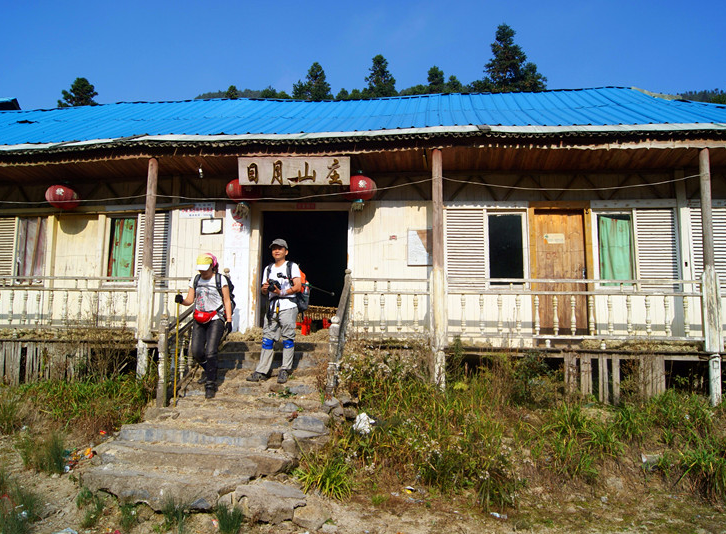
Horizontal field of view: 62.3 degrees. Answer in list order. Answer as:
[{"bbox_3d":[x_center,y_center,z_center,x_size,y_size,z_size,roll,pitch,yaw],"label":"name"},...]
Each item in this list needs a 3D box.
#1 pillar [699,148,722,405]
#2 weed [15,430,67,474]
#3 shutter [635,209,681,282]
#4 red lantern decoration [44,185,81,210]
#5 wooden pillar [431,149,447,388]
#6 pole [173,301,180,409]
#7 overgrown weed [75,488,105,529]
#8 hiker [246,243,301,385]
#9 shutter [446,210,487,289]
[{"bbox_3d":[4.370,0.119,7.538,0.200,3.234,0.190,0,-7,6],"label":"pillar"},{"bbox_3d":[-2.973,1.720,5.550,0.460,0.380,0.380,0,-7,6],"label":"weed"},{"bbox_3d":[4.201,-0.247,8.577,0.613,1.192,0.050,0,-7,6],"label":"shutter"},{"bbox_3d":[-4.595,-1.061,9.193,0.540,0.353,0.540,11,-6,8],"label":"red lantern decoration"},{"bbox_3d":[1.034,-0.004,8.112,0.190,3.290,0.190,0,-7,3],"label":"wooden pillar"},{"bbox_3d":[-2.004,0.881,6.450,0.030,1.227,0.030,0,-7,6],"label":"pole"},{"bbox_3d":[-2.327,2.053,5.125,0.220,0.310,0.220,0,-7,3],"label":"overgrown weed"},{"bbox_3d":[-1.063,0.514,7.253,0.580,1.710,0.520,-1,-7,17],"label":"hiker"},{"bbox_3d":[1.524,-0.252,8.883,0.599,1.227,0.050,0,-7,6],"label":"shutter"}]

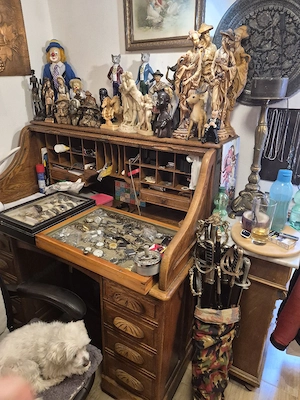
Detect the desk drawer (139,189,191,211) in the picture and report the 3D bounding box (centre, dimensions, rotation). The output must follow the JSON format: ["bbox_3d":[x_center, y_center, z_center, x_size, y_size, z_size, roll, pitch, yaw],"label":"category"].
[{"bbox_3d":[0.126,-0.026,1.484,0.290,0.061,0.200,13,25,28],"label":"desk drawer"}]

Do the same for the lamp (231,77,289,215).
[{"bbox_3d":[0.587,-0.263,1.422,0.185,0.695,0.185,13,25,28],"label":"lamp"}]

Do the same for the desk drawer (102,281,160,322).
[{"bbox_3d":[0.002,0.339,1.214,0.278,0.149,0.360,13,25,28],"label":"desk drawer"}]

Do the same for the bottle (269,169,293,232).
[{"bbox_3d":[0.617,0.007,1.266,0.097,0.298,0.097,13,24,25],"label":"bottle"}]

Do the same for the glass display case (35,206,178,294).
[{"bbox_3d":[-0.151,0.183,1.224,0.582,0.050,0.423,14,25,29],"label":"glass display case"}]

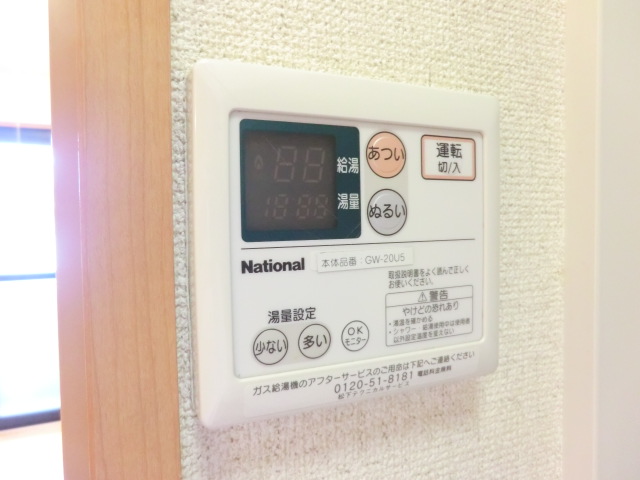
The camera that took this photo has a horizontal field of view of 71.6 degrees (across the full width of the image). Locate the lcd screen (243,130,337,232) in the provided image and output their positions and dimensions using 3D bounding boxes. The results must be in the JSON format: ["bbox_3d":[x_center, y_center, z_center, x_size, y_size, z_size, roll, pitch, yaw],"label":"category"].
[{"bbox_3d":[-0.010,-0.021,0.156,0.034,0.034,0.003,-2,3,-23],"label":"lcd screen"}]

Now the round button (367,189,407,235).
[{"bbox_3d":[0.026,-0.011,0.172,0.018,0.018,0.003,-2,3,-23],"label":"round button"}]

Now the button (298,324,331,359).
[{"bbox_3d":[-0.002,0.037,0.162,0.013,0.013,0.003,-2,3,-23],"label":"button"}]

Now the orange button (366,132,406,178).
[{"bbox_3d":[0.026,-0.033,0.171,0.018,0.018,0.003,-2,3,-23],"label":"orange button"}]

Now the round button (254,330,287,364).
[{"bbox_3d":[-0.017,0.038,0.155,0.013,0.013,0.003,-2,3,-23],"label":"round button"}]

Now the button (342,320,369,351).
[{"bbox_3d":[0.014,0.036,0.168,0.012,0.012,0.003,-2,3,-23],"label":"button"}]

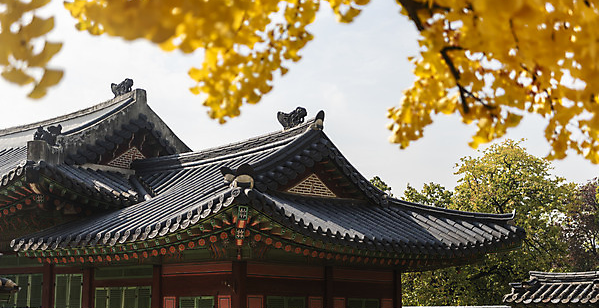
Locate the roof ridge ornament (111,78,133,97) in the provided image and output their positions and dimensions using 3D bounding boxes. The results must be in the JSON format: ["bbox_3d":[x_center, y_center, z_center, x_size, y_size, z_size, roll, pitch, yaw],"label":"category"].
[{"bbox_3d":[-5.596,-2.081,29.307,0.780,0.520,0.230,-7,-12,34],"label":"roof ridge ornament"}]

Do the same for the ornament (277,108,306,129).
[{"bbox_3d":[-0.196,-0.873,22.804,0.740,0.510,0.220,-7,-12,34],"label":"ornament"}]

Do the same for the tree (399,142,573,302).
[{"bbox_3d":[8.272,4.045,40.919,7.600,9.443,7.000,0,-10,0],"label":"tree"}]

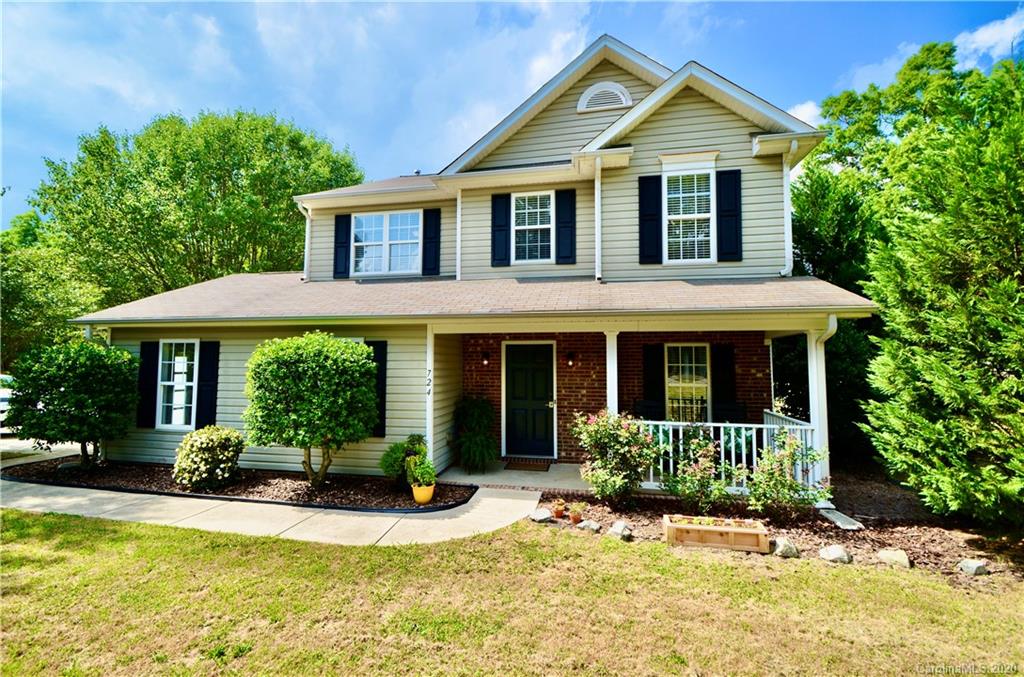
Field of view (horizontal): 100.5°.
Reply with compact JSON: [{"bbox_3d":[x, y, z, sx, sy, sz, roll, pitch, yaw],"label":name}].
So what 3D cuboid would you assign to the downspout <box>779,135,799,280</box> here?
[{"bbox_3d":[4.339,-2.035,6.695,0.213,2.094,0.280,0,-3,11],"label":"downspout"}]

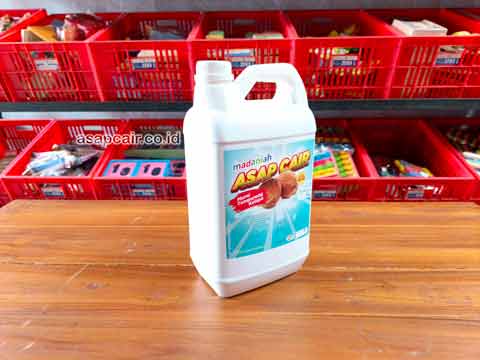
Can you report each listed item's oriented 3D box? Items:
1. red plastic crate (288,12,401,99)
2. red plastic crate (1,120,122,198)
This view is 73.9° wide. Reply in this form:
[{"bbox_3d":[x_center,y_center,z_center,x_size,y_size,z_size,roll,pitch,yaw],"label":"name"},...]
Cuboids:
[{"bbox_3d":[0.413,-0.590,1.478,0.400,0.250,0.500,0,39,1],"label":"red plastic crate"},{"bbox_3d":[-0.693,-0.059,1.388,0.335,0.214,0.429,0,39,1],"label":"red plastic crate"}]

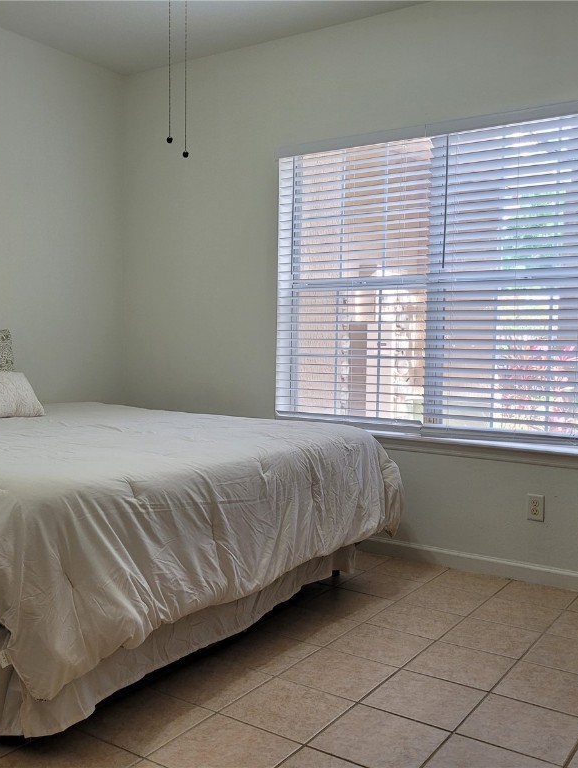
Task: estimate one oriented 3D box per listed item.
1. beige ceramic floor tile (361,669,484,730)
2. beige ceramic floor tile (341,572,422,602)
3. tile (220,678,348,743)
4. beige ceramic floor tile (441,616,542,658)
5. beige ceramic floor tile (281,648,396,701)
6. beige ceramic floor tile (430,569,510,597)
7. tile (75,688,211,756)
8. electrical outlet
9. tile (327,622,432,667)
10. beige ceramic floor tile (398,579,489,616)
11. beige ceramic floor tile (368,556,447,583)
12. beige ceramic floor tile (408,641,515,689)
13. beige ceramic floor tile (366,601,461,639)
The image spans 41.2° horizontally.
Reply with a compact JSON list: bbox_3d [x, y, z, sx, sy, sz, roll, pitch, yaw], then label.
[{"bbox_3d":[0.426,0.984,2.398,0.302,0.010,0.302,3,4,33],"label":"beige ceramic floor tile"},{"bbox_3d":[0.422,0.924,3.503,0.302,0.010,0.302,3,4,33],"label":"beige ceramic floor tile"},{"bbox_3d":[-0.002,0.970,2.283,0.299,0.012,0.299,3,4,33],"label":"tile"},{"bbox_3d":[0.755,0.953,2.876,0.299,0.012,0.299,3,4,33],"label":"beige ceramic floor tile"},{"bbox_3d":[0.170,0.969,2.567,0.302,0.010,0.302,3,4,33],"label":"beige ceramic floor tile"},{"bbox_3d":[0.847,0.928,3.591,0.302,0.010,0.302,3,4,33],"label":"beige ceramic floor tile"},{"bbox_3d":[-0.424,0.975,2.224,0.302,0.010,0.302,3,4,33],"label":"tile"},{"bbox_3d":[1.143,0.576,3.560,0.073,0.117,0.010,3,4,33],"label":"electrical outlet"},{"bbox_3d":[0.339,0.959,2.823,0.302,0.010,0.302,3,4,33],"label":"tile"},{"bbox_3d":[0.669,0.928,3.296,0.299,0.012,0.299,3,4,33],"label":"beige ceramic floor tile"},{"bbox_3d":[0.581,0.903,3.712,0.299,0.012,0.288,3,4,33],"label":"beige ceramic floor tile"},{"bbox_3d":[0.596,0.974,2.654,0.302,0.010,0.302,3,4,33],"label":"beige ceramic floor tile"},{"bbox_3d":[0.501,0.938,3.043,0.299,0.012,0.299,3,4,33],"label":"beige ceramic floor tile"}]

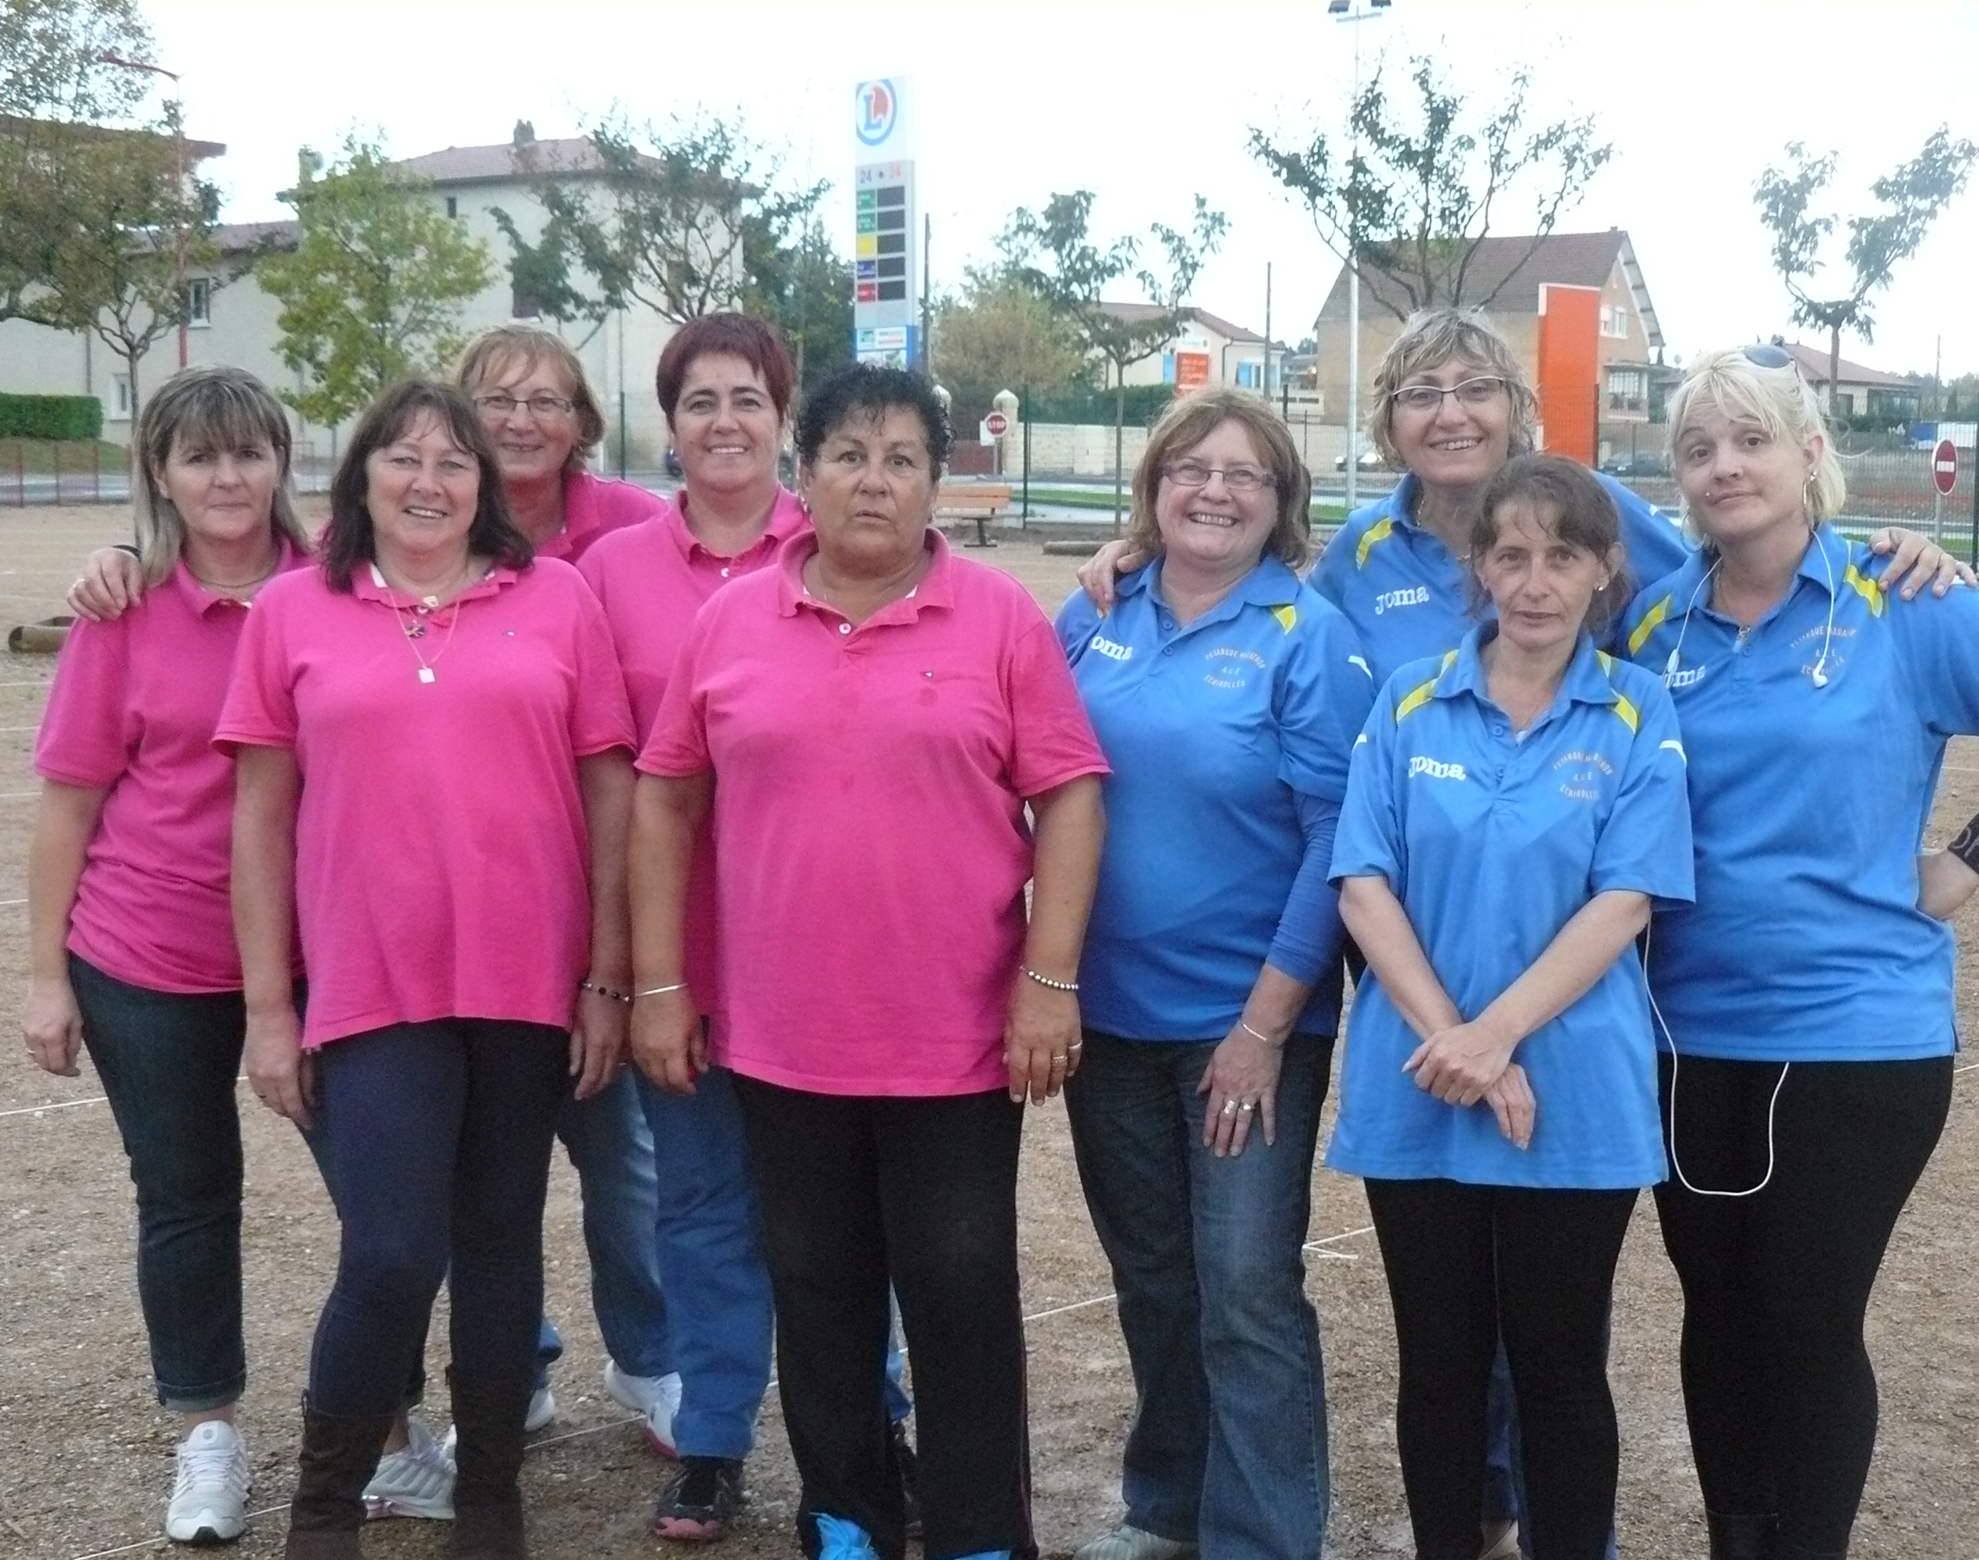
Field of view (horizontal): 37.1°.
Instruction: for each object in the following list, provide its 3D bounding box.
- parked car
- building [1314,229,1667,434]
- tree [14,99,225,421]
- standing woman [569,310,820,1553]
[{"bbox_3d":[27.595,-13.248,125.313,4.200,1.470,1.750,-6,9,-43],"label":"parked car"},{"bbox_3d":[23.311,-19.845,136.611,13.900,10.400,8.600,5,8,34],"label":"building"},{"bbox_3d":[-10.696,-5.565,36.095,2.750,5.500,2.750,0,7,0],"label":"tree"},{"bbox_3d":[-0.342,0.207,4.124,0.490,1.670,0.360,0,7,-4],"label":"standing woman"}]

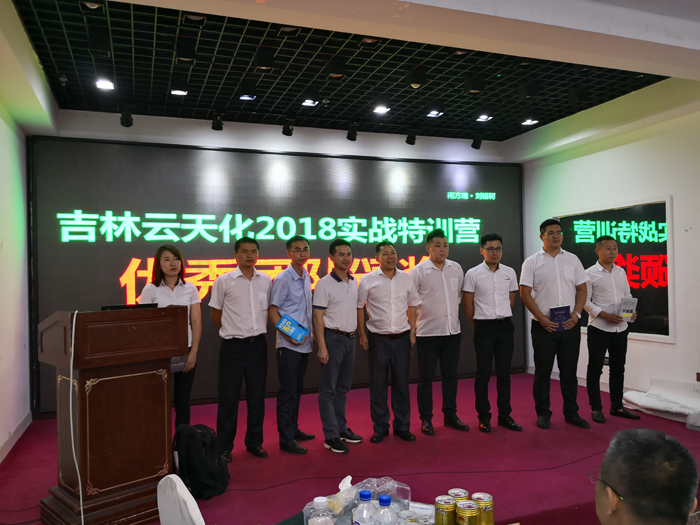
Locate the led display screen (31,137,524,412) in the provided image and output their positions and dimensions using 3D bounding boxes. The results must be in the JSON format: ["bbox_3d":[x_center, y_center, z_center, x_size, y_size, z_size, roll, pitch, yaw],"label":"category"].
[{"bbox_3d":[-0.424,0.083,6.454,5.880,2.760,0.120,-1,-1,-19],"label":"led display screen"}]

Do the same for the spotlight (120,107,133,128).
[{"bbox_3d":[-2.225,-1.447,5.435,0.118,0.200,0.140,-1,-1,-19],"label":"spotlight"}]

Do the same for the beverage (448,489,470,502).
[{"bbox_3d":[0.339,0.760,1.691,0.066,0.092,0.066,-1,-1,-19],"label":"beverage"}]

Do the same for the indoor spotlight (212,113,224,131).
[{"bbox_3d":[-1.382,-1.475,5.726,0.118,0.190,0.140,-1,-1,-19],"label":"indoor spotlight"}]

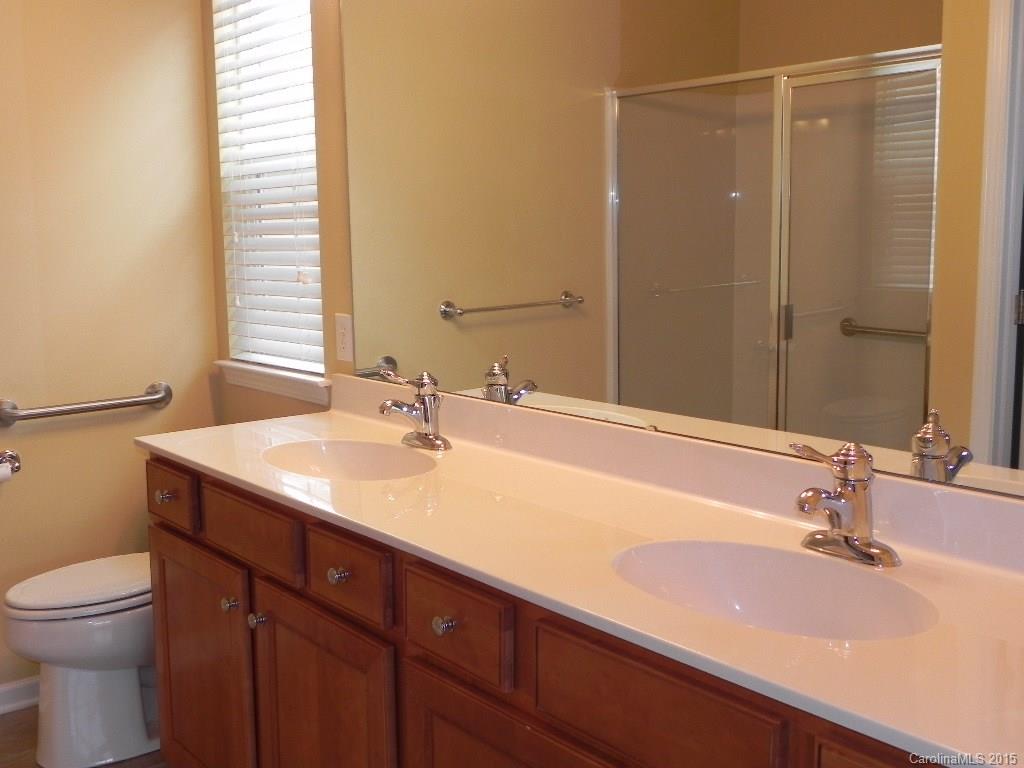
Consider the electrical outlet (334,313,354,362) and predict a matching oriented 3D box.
[{"bbox_3d":[-0.418,-0.116,2.726,0.008,0.117,0.072,-7,10,-38],"label":"electrical outlet"}]

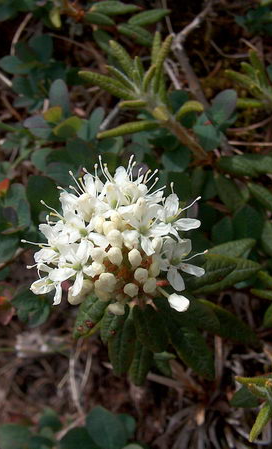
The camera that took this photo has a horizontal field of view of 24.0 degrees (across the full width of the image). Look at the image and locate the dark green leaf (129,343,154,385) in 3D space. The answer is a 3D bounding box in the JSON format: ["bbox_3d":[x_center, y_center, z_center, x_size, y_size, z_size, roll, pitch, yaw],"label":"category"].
[{"bbox_3d":[0.001,0.053,0.250,0.009,0.004,0.024,7,79,1],"label":"dark green leaf"}]

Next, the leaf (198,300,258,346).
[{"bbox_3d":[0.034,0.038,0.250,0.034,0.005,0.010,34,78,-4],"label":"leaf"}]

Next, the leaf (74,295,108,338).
[{"bbox_3d":[-0.016,0.033,0.238,0.011,0.004,0.021,38,77,17],"label":"leaf"}]

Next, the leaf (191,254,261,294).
[{"bbox_3d":[0.033,0.019,0.245,0.030,0.005,0.012,-16,59,-14],"label":"leaf"}]

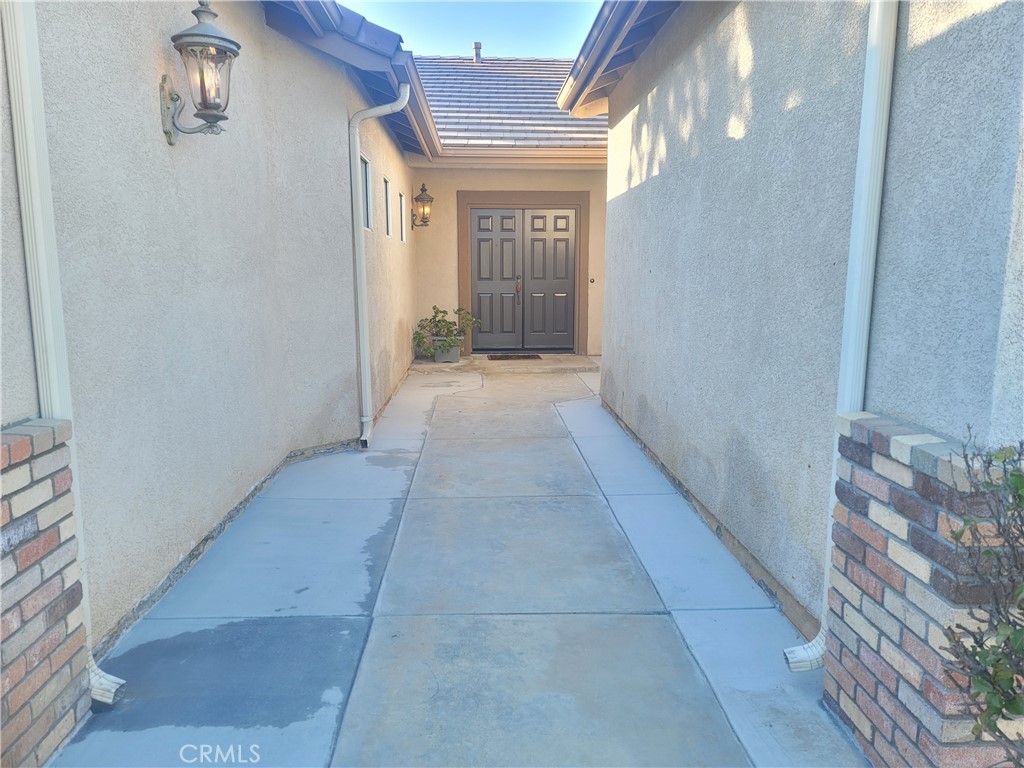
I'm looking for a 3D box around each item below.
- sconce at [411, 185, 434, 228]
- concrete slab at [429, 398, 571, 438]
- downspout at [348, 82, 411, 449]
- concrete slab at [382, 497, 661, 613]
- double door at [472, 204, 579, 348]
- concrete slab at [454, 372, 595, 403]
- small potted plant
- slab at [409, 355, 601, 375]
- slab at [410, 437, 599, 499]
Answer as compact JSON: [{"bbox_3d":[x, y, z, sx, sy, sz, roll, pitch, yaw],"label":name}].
[{"bbox_3d":[-1.232,-2.444,10.228,0.310,0.630,0.270,0,9,-3],"label":"sconce"},{"bbox_3d":[-0.144,0.344,7.015,1.230,0.080,1.770,0,9,-3],"label":"concrete slab"},{"bbox_3d":[-0.965,-0.859,5.597,0.430,2.710,0.200,0,9,-3],"label":"downspout"},{"bbox_3d":[0.003,0.867,3.846,1.230,0.080,1.560,0,9,-3],"label":"concrete slab"},{"bbox_3d":[0.165,-1.484,10.740,1.520,2.060,0.080,0,9,-3],"label":"double door"},{"bbox_3d":[0.107,0.063,8.730,1.550,0.080,1.980,0,9,-3],"label":"concrete slab"},{"bbox_3d":[-0.908,-0.721,10.188,0.920,0.775,0.600,0,9,-3],"label":"small potted plant"},{"bbox_3d":[-0.129,-0.276,10.261,2.520,0.120,1.170,0,9,-3],"label":"slab"},{"bbox_3d":[-0.068,0.614,5.379,1.230,0.080,1.550,0,9,-3],"label":"slab"}]

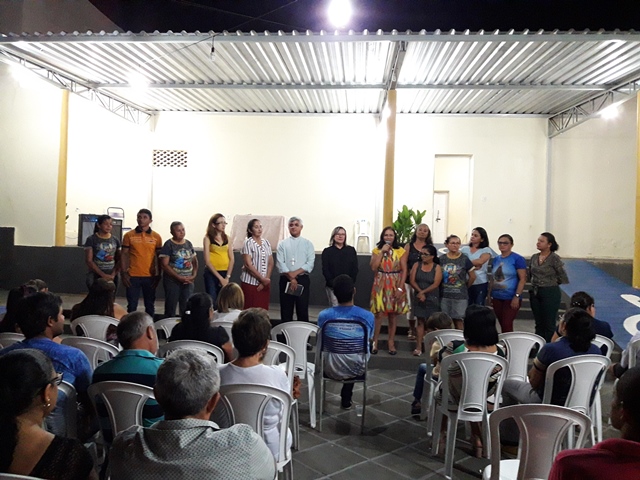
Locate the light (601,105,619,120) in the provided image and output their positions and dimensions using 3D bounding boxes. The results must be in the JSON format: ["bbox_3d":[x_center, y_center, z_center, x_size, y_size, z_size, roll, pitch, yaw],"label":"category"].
[{"bbox_3d":[6.106,-2.684,10.900,0.340,0.300,0.340,1,0,0],"label":"light"}]

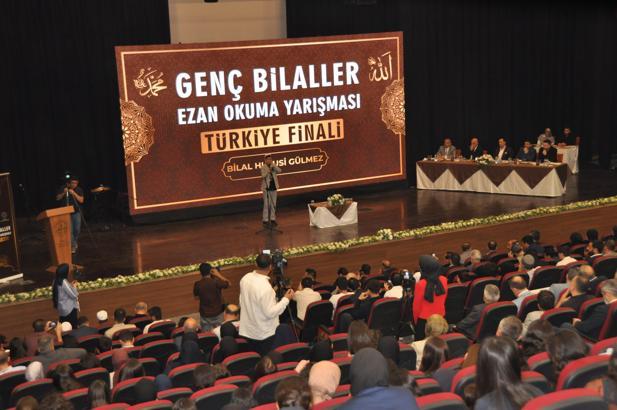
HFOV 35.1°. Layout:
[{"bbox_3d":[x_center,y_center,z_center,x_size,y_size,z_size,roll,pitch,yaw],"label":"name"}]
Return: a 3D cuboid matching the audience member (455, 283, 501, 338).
[{"bbox_3d":[2.146,1.564,12.214,0.560,1.220,0.850,-7,11,-23],"label":"audience member"}]

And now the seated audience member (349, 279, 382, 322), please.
[{"bbox_3d":[0.873,1.650,14.195,0.550,1.220,0.820,-9,12,-29],"label":"seated audience member"}]

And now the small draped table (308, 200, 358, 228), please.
[{"bbox_3d":[0.620,0.208,23.090,1.020,0.500,0.500,-7,11,-22],"label":"small draped table"}]

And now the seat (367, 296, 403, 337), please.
[{"bbox_3d":[0.969,1.724,13.710,0.560,0.980,0.650,-8,11,-25],"label":"seat"}]

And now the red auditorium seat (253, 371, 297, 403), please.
[{"bbox_3d":[-0.364,1.881,8.666,0.560,0.980,0.650,-8,11,-25],"label":"red auditorium seat"}]

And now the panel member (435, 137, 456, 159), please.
[{"bbox_3d":[3.862,-1.196,27.591,0.520,1.310,0.700,4,12,34],"label":"panel member"}]

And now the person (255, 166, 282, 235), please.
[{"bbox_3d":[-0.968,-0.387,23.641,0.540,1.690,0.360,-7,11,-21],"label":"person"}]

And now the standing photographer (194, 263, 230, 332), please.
[{"bbox_3d":[-1.540,1.783,15.866,0.560,1.720,0.450,-1,10,12],"label":"standing photographer"}]

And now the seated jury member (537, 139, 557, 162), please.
[{"bbox_3d":[6.317,-1.022,25.949,0.520,1.310,0.700,4,12,34],"label":"seated jury member"}]

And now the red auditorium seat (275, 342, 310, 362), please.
[{"bbox_3d":[-0.228,1.931,10.812,0.550,0.960,0.620,-7,11,-23],"label":"red auditorium seat"}]

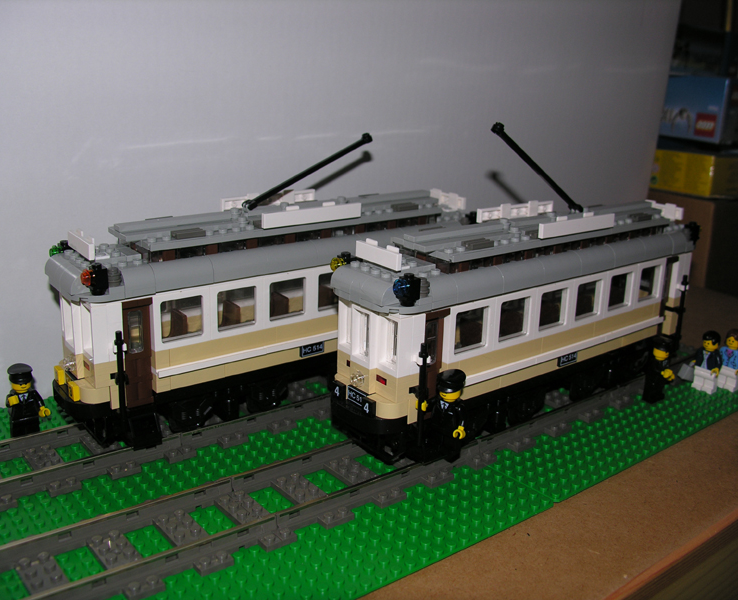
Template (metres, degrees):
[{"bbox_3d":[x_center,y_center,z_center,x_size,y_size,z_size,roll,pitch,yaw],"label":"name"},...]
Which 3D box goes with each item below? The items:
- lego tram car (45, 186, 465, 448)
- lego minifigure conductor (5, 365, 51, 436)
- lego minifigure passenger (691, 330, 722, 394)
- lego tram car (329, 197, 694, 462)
[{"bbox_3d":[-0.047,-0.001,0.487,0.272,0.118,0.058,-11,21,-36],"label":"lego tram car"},{"bbox_3d":[-0.181,0.056,0.427,0.025,0.043,0.017,-11,21,-37],"label":"lego minifigure conductor"},{"bbox_3d":[0.221,0.040,0.527,0.015,0.041,0.025,-11,21,-37],"label":"lego minifigure passenger"},{"bbox_3d":[0.098,0.005,0.478,0.272,0.118,0.058,-11,21,-38],"label":"lego tram car"}]

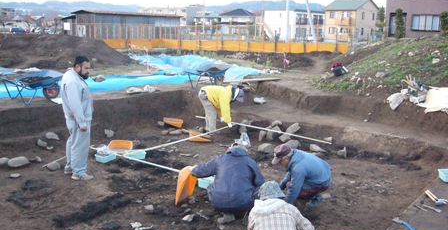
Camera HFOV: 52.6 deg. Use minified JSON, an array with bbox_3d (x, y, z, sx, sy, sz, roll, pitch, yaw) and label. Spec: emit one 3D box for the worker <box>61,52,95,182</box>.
[{"bbox_3d":[-2.035,0.050,6.285,0.440,1.720,0.540,2,10,3],"label":"worker"}]

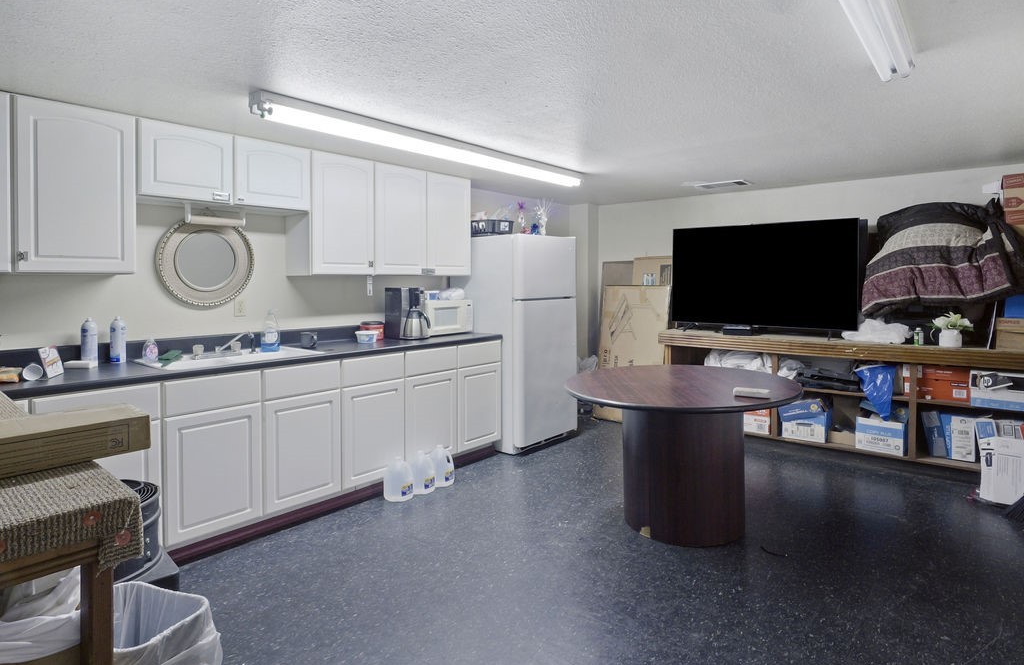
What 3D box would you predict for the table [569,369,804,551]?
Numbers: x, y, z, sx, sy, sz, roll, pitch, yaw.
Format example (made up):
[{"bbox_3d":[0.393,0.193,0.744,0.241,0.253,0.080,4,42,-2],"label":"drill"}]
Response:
[{"bbox_3d":[0.942,0.664,3.006,1.240,0.770,1.240,1,5,18],"label":"table"}]

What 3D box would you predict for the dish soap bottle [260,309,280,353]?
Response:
[{"bbox_3d":[-1.387,-0.007,3.058,0.105,0.237,0.062,-3,6,-31],"label":"dish soap bottle"}]

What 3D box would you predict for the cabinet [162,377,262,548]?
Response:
[{"bbox_3d":[-1.673,0.582,2.814,0.608,0.776,0.448,3,4,42],"label":"cabinet"}]

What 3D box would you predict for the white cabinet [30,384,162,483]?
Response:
[{"bbox_3d":[-1.941,0.656,2.431,0.600,0.830,0.443,4,6,41],"label":"white cabinet"}]

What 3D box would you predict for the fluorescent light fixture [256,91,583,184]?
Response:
[{"bbox_3d":[-0.336,-1.105,3.291,0.135,0.105,2.443,4,7,42],"label":"fluorescent light fixture"}]

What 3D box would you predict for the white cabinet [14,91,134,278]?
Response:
[{"bbox_3d":[-2.085,-0.662,2.523,0.325,0.755,0.425,4,6,41],"label":"white cabinet"}]

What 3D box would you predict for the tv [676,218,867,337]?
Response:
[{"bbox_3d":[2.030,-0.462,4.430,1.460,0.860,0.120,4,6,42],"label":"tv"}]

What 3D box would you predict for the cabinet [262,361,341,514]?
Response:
[{"bbox_3d":[-1.358,0.545,3.111,0.590,0.761,0.452,5,7,41],"label":"cabinet"}]

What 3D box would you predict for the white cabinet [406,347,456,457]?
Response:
[{"bbox_3d":[-0.758,0.486,3.799,0.590,0.778,0.462,5,7,41],"label":"white cabinet"}]

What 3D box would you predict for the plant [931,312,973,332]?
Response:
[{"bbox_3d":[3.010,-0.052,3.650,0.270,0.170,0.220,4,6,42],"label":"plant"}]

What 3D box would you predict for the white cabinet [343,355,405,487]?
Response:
[{"bbox_3d":[-1.059,0.515,3.453,0.590,0.769,0.453,5,7,41],"label":"white cabinet"}]

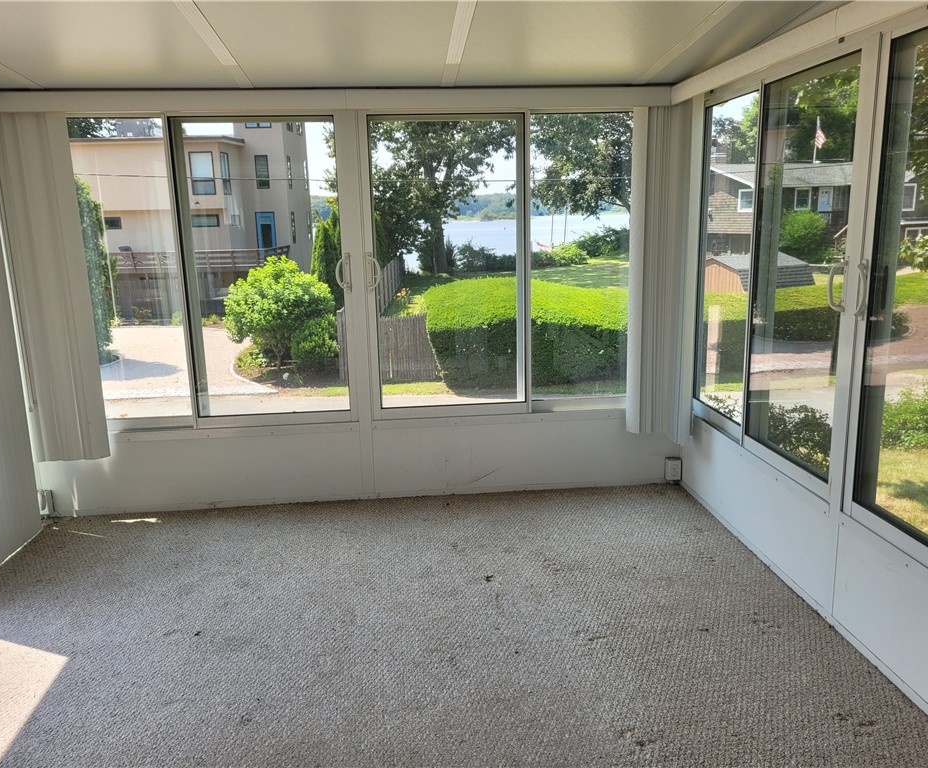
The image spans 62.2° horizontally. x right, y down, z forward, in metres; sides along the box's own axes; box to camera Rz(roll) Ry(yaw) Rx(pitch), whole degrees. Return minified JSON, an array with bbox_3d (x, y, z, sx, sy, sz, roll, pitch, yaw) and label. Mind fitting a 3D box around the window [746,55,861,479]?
[{"bbox_3d":[1.266,-0.419,2.909,0.038,1.464,0.681,-2,12,-5],"label":"window"}]

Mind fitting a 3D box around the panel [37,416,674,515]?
[{"bbox_3d":[-0.508,0.407,4.060,3.349,0.413,0.049,-2,12,-5],"label":"panel"}]

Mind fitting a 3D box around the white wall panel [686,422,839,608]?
[{"bbox_3d":[1.252,0.490,3.434,0.043,0.409,1.486,-2,12,-5],"label":"white wall panel"}]

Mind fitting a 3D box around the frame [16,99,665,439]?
[{"bbox_3d":[-0.547,-0.571,3.836,3.299,1.567,0.080,-2,12,-5],"label":"frame"}]

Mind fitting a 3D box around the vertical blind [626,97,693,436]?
[{"bbox_3d":[0.967,-0.534,3.817,0.290,1.653,0.174,-2,12,-5],"label":"vertical blind"}]

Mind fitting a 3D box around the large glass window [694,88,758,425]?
[{"bbox_3d":[1.220,-0.565,3.588,0.038,1.464,0.624,-2,12,-5],"label":"large glass window"}]

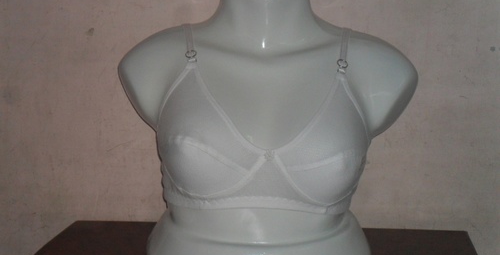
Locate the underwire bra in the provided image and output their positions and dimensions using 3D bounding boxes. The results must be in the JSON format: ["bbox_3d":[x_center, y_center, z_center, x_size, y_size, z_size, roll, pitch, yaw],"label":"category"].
[{"bbox_3d":[0.019,-0.017,2.100,0.290,0.245,0.220,1,13,-2],"label":"underwire bra"}]

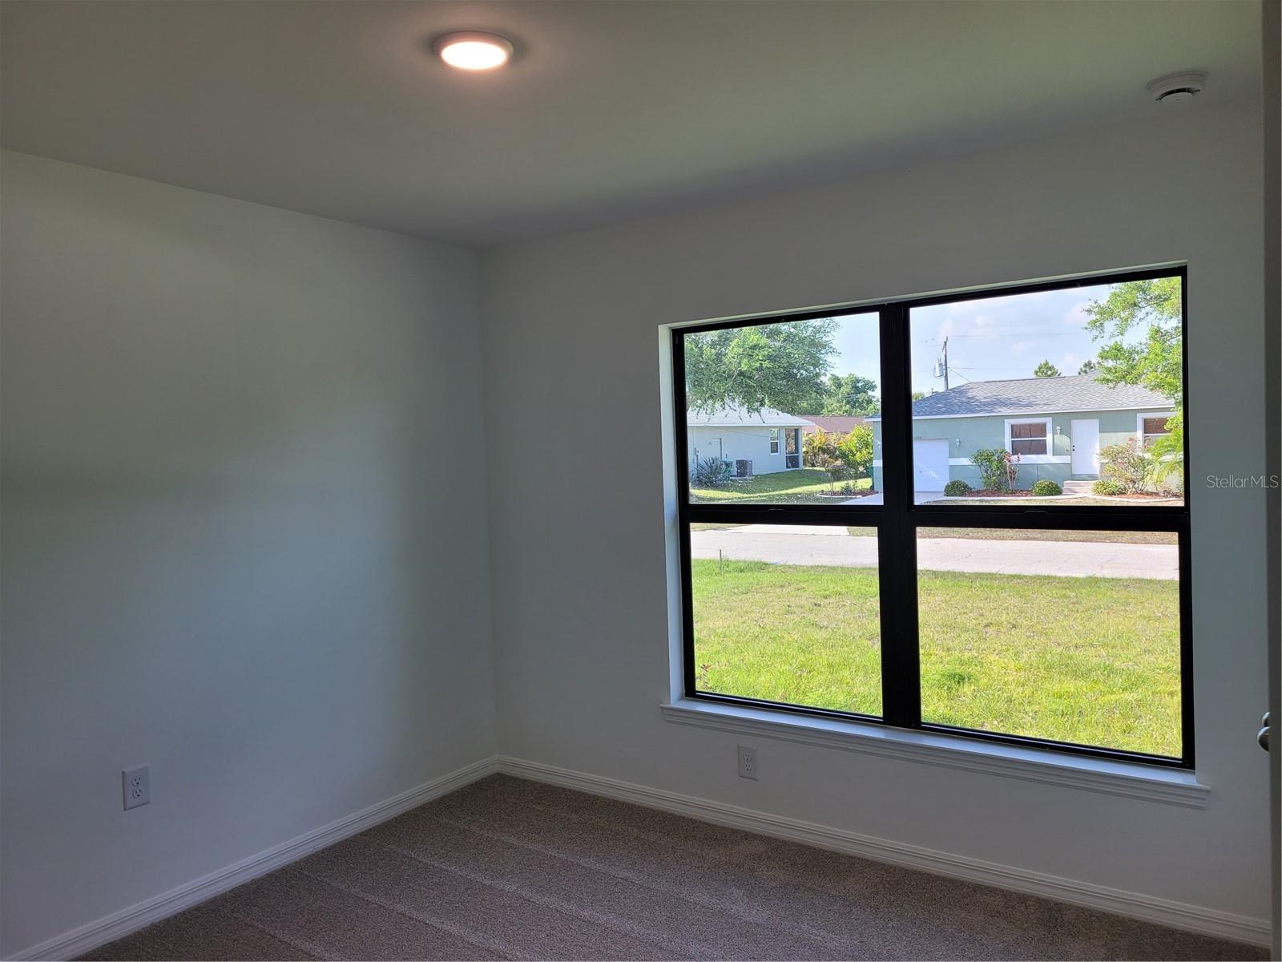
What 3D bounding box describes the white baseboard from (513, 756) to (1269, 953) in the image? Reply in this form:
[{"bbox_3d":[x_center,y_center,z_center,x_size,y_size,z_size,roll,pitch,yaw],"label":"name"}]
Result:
[{"bbox_3d":[0.585,1.312,3.608,3.060,0.082,0.015,0,3,35],"label":"white baseboard"}]

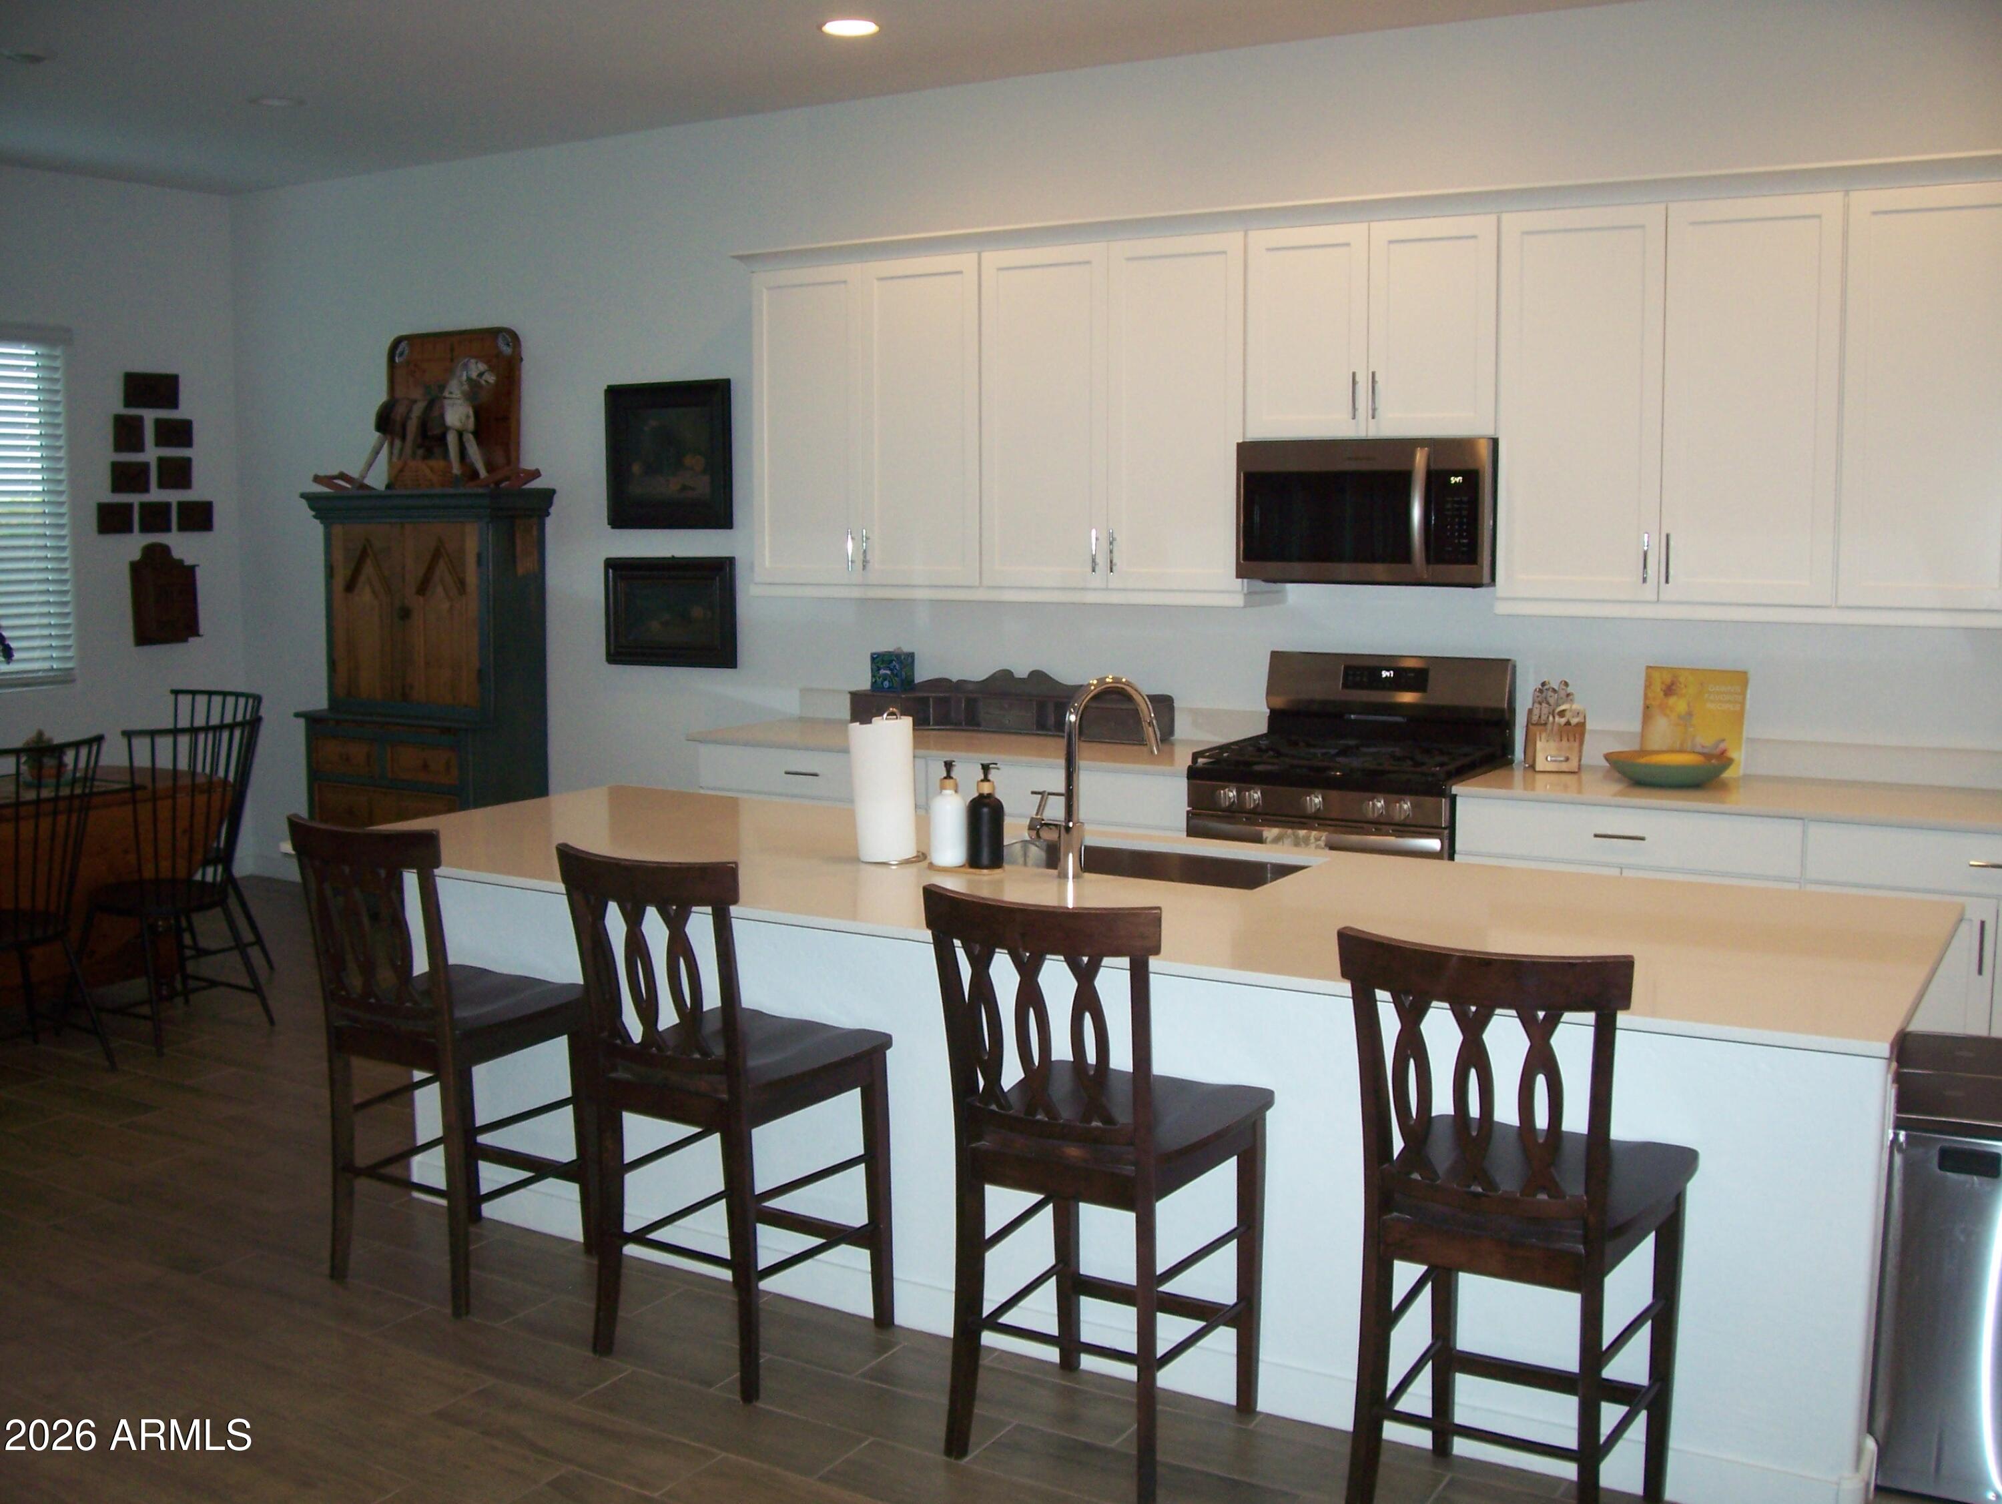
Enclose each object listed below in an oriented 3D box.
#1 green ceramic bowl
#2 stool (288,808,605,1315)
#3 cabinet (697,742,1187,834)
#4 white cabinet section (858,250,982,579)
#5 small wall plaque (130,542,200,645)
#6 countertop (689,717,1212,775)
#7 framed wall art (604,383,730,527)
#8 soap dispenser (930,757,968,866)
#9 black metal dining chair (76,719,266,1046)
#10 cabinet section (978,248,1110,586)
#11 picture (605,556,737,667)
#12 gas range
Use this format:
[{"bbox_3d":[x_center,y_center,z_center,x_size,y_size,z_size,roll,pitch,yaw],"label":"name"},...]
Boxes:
[{"bbox_3d":[1.768,0.049,5.230,0.340,0.070,0.340,0,7,0],"label":"green ceramic bowl"},{"bbox_3d":[-1.169,0.620,4.150,0.460,1.020,0.530,4,8,31],"label":"stool"},{"bbox_3d":[-0.073,0.431,6.357,1.807,0.880,0.624,4,8,31],"label":"cabinet"},{"bbox_3d":[-0.190,-1.075,6.498,0.454,1.053,0.320,4,8,30],"label":"white cabinet section"},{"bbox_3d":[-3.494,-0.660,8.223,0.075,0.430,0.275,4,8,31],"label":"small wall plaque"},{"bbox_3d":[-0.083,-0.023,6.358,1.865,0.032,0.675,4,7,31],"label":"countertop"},{"bbox_3d":[-1.231,-1.098,7.309,0.610,0.543,0.050,4,7,31],"label":"framed wall art"},{"bbox_3d":[-0.103,0.119,3.887,0.072,0.206,0.075,0,6,0],"label":"soap dispenser"},{"bbox_3d":[-2.568,0.391,6.044,0.550,0.970,0.550,4,7,31],"label":"black metal dining chair"},{"bbox_3d":[0.209,-1.052,6.274,0.452,1.053,0.320,4,8,30],"label":"cabinet section"},{"bbox_3d":[-1.222,-0.518,7.284,0.600,0.405,0.040,4,8,31],"label":"picture"},{"bbox_3d":[1.009,0.329,5.667,0.760,1.193,0.720,4,7,31],"label":"gas range"}]

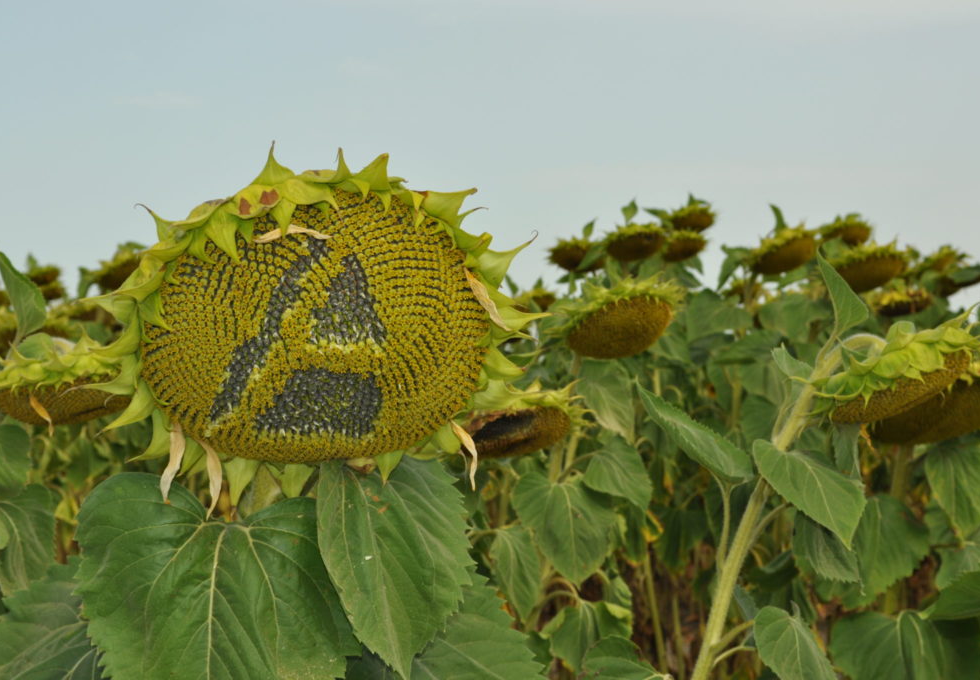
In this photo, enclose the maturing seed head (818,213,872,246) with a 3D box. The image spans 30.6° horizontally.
[{"bbox_3d":[1.441,-0.452,7.268,0.210,0.076,0.199,-15,-34,0],"label":"maturing seed head"}]

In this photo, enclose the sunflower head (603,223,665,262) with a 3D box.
[{"bbox_3d":[0.555,-0.374,6.884,0.220,0.079,0.209,-8,-34,0],"label":"sunflower head"}]

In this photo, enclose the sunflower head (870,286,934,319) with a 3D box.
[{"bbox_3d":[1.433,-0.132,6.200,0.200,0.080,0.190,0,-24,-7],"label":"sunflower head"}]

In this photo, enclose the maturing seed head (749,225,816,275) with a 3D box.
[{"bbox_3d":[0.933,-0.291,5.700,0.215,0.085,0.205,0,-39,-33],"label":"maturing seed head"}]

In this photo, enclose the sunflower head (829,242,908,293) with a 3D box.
[{"bbox_3d":[1.102,-0.214,5.223,0.225,0.081,0.214,-17,-33,0],"label":"sunflower head"}]

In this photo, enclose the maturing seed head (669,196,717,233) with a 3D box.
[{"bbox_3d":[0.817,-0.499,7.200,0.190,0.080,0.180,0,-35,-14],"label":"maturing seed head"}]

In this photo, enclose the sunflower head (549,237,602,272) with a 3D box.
[{"bbox_3d":[0.361,-0.363,7.548,0.220,0.079,0.209,3,-34,0],"label":"sunflower head"}]

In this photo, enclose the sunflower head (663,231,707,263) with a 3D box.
[{"bbox_3d":[0.776,-0.371,7.100,0.175,0.075,0.165,0,-35,-20],"label":"sunflower head"}]

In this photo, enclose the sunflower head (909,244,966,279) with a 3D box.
[{"bbox_3d":[1.781,-0.316,7.139,0.220,0.079,0.209,-22,-34,0],"label":"sunflower head"}]

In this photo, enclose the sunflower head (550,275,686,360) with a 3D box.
[{"bbox_3d":[0.238,-0.047,3.375,0.240,0.086,0.228,-18,-33,0],"label":"sunflower head"}]

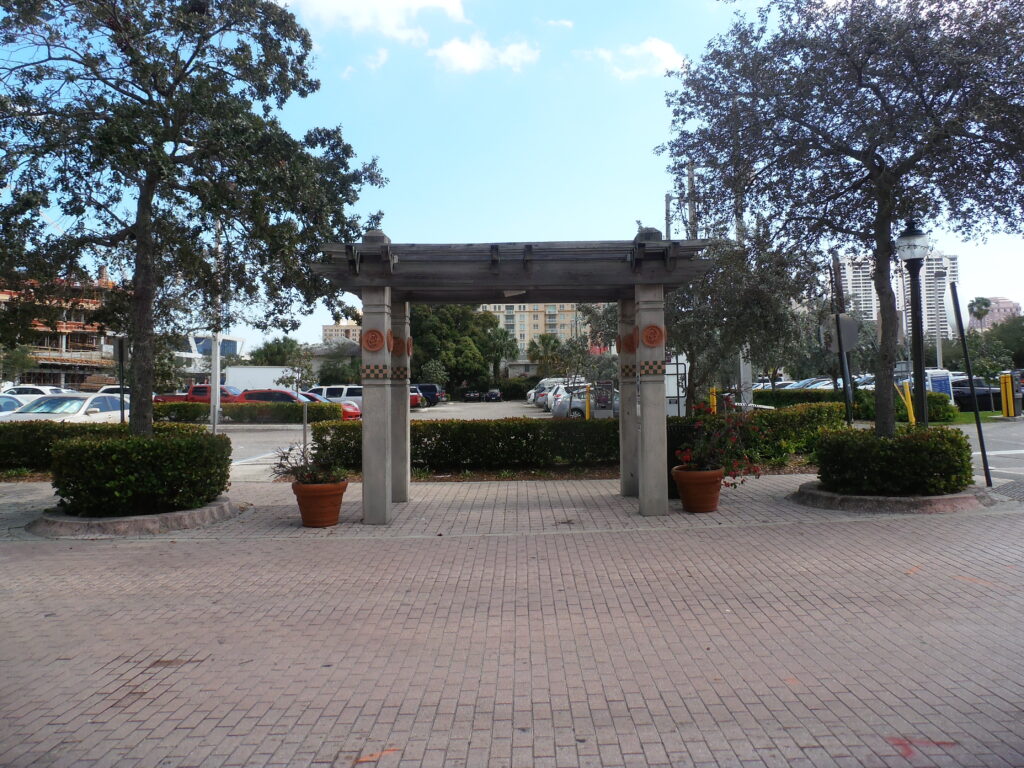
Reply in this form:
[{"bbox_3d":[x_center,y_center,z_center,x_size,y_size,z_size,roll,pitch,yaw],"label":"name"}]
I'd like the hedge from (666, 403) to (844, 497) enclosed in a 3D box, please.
[{"bbox_3d":[4.950,1.000,14.200,3.800,1.150,1.400,-1,-1,-9],"label":"hedge"}]

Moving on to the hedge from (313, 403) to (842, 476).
[{"bbox_3d":[1.200,0.970,13.400,9.900,1.150,1.150,-1,-1,1],"label":"hedge"}]

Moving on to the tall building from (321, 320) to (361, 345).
[{"bbox_3d":[-119.000,-20.000,512.000,36.000,48.000,25.000,-1,-1,0],"label":"tall building"}]

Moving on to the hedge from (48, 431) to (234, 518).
[{"bbox_3d":[-4.980,1.130,9.600,2.250,0.940,2.100,-1,-1,0],"label":"hedge"}]

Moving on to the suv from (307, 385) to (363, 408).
[{"bbox_3d":[-9.200,0.970,36.500,5.000,1.850,1.950,-1,-1,0],"label":"suv"}]

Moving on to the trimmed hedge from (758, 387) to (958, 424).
[{"bbox_3d":[12.400,0.780,25.900,7.400,1.120,1.400,-1,-1,1],"label":"trimmed hedge"}]

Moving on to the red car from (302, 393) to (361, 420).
[{"bbox_3d":[-9.700,1.130,35.600,4.500,1.430,1.800,-1,-1,7],"label":"red car"}]

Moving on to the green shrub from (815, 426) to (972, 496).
[{"bbox_3d":[5.550,1.080,10.350,2.100,0.830,2.000,-1,-1,0],"label":"green shrub"}]

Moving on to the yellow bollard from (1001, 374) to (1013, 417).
[{"bbox_3d":[18.100,0.420,26.000,0.400,1.520,0.280,-1,-1,0],"label":"yellow bollard"}]

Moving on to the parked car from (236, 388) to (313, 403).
[{"bbox_3d":[-10.500,1.120,33.000,4.600,1.580,1.850,-1,-1,5],"label":"parked car"}]

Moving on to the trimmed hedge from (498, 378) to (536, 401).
[{"bbox_3d":[0.400,0.620,81.000,4.000,2.500,2.800,-1,-1,1],"label":"trimmed hedge"}]

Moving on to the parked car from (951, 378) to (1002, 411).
[{"bbox_3d":[21.900,0.500,34.000,4.800,1.520,1.850,-1,-1,0],"label":"parked car"}]

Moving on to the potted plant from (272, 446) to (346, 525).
[{"bbox_3d":[-2.450,1.220,8.580,0.900,0.950,0.820,-1,-1,0],"label":"potted plant"}]

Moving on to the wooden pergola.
[{"bbox_3d":[0.020,-0.130,9.200,4.650,3.470,2.300,-1,-1,1],"label":"wooden pergola"}]

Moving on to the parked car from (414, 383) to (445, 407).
[{"bbox_3d":[-8.100,0.990,55.500,5.000,1.920,1.950,-1,-1,0],"label":"parked car"}]

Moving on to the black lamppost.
[{"bbox_3d":[6.570,-0.540,11.500,0.490,4.200,0.490,-1,-1,0],"label":"black lamppost"}]

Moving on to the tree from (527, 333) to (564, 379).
[{"bbox_3d":[3.850,-2.000,84.000,4.200,7.700,4.200,-1,-1,1],"label":"tree"}]

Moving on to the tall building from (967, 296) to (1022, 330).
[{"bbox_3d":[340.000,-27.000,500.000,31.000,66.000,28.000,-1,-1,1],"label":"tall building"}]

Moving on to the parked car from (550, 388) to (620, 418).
[{"bbox_3d":[4.100,1.000,31.400,4.700,1.460,1.820,-1,-1,0],"label":"parked car"}]

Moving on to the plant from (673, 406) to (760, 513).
[{"bbox_3d":[2.610,0.960,9.050,1.100,1.300,0.950,-1,-1,0],"label":"plant"}]

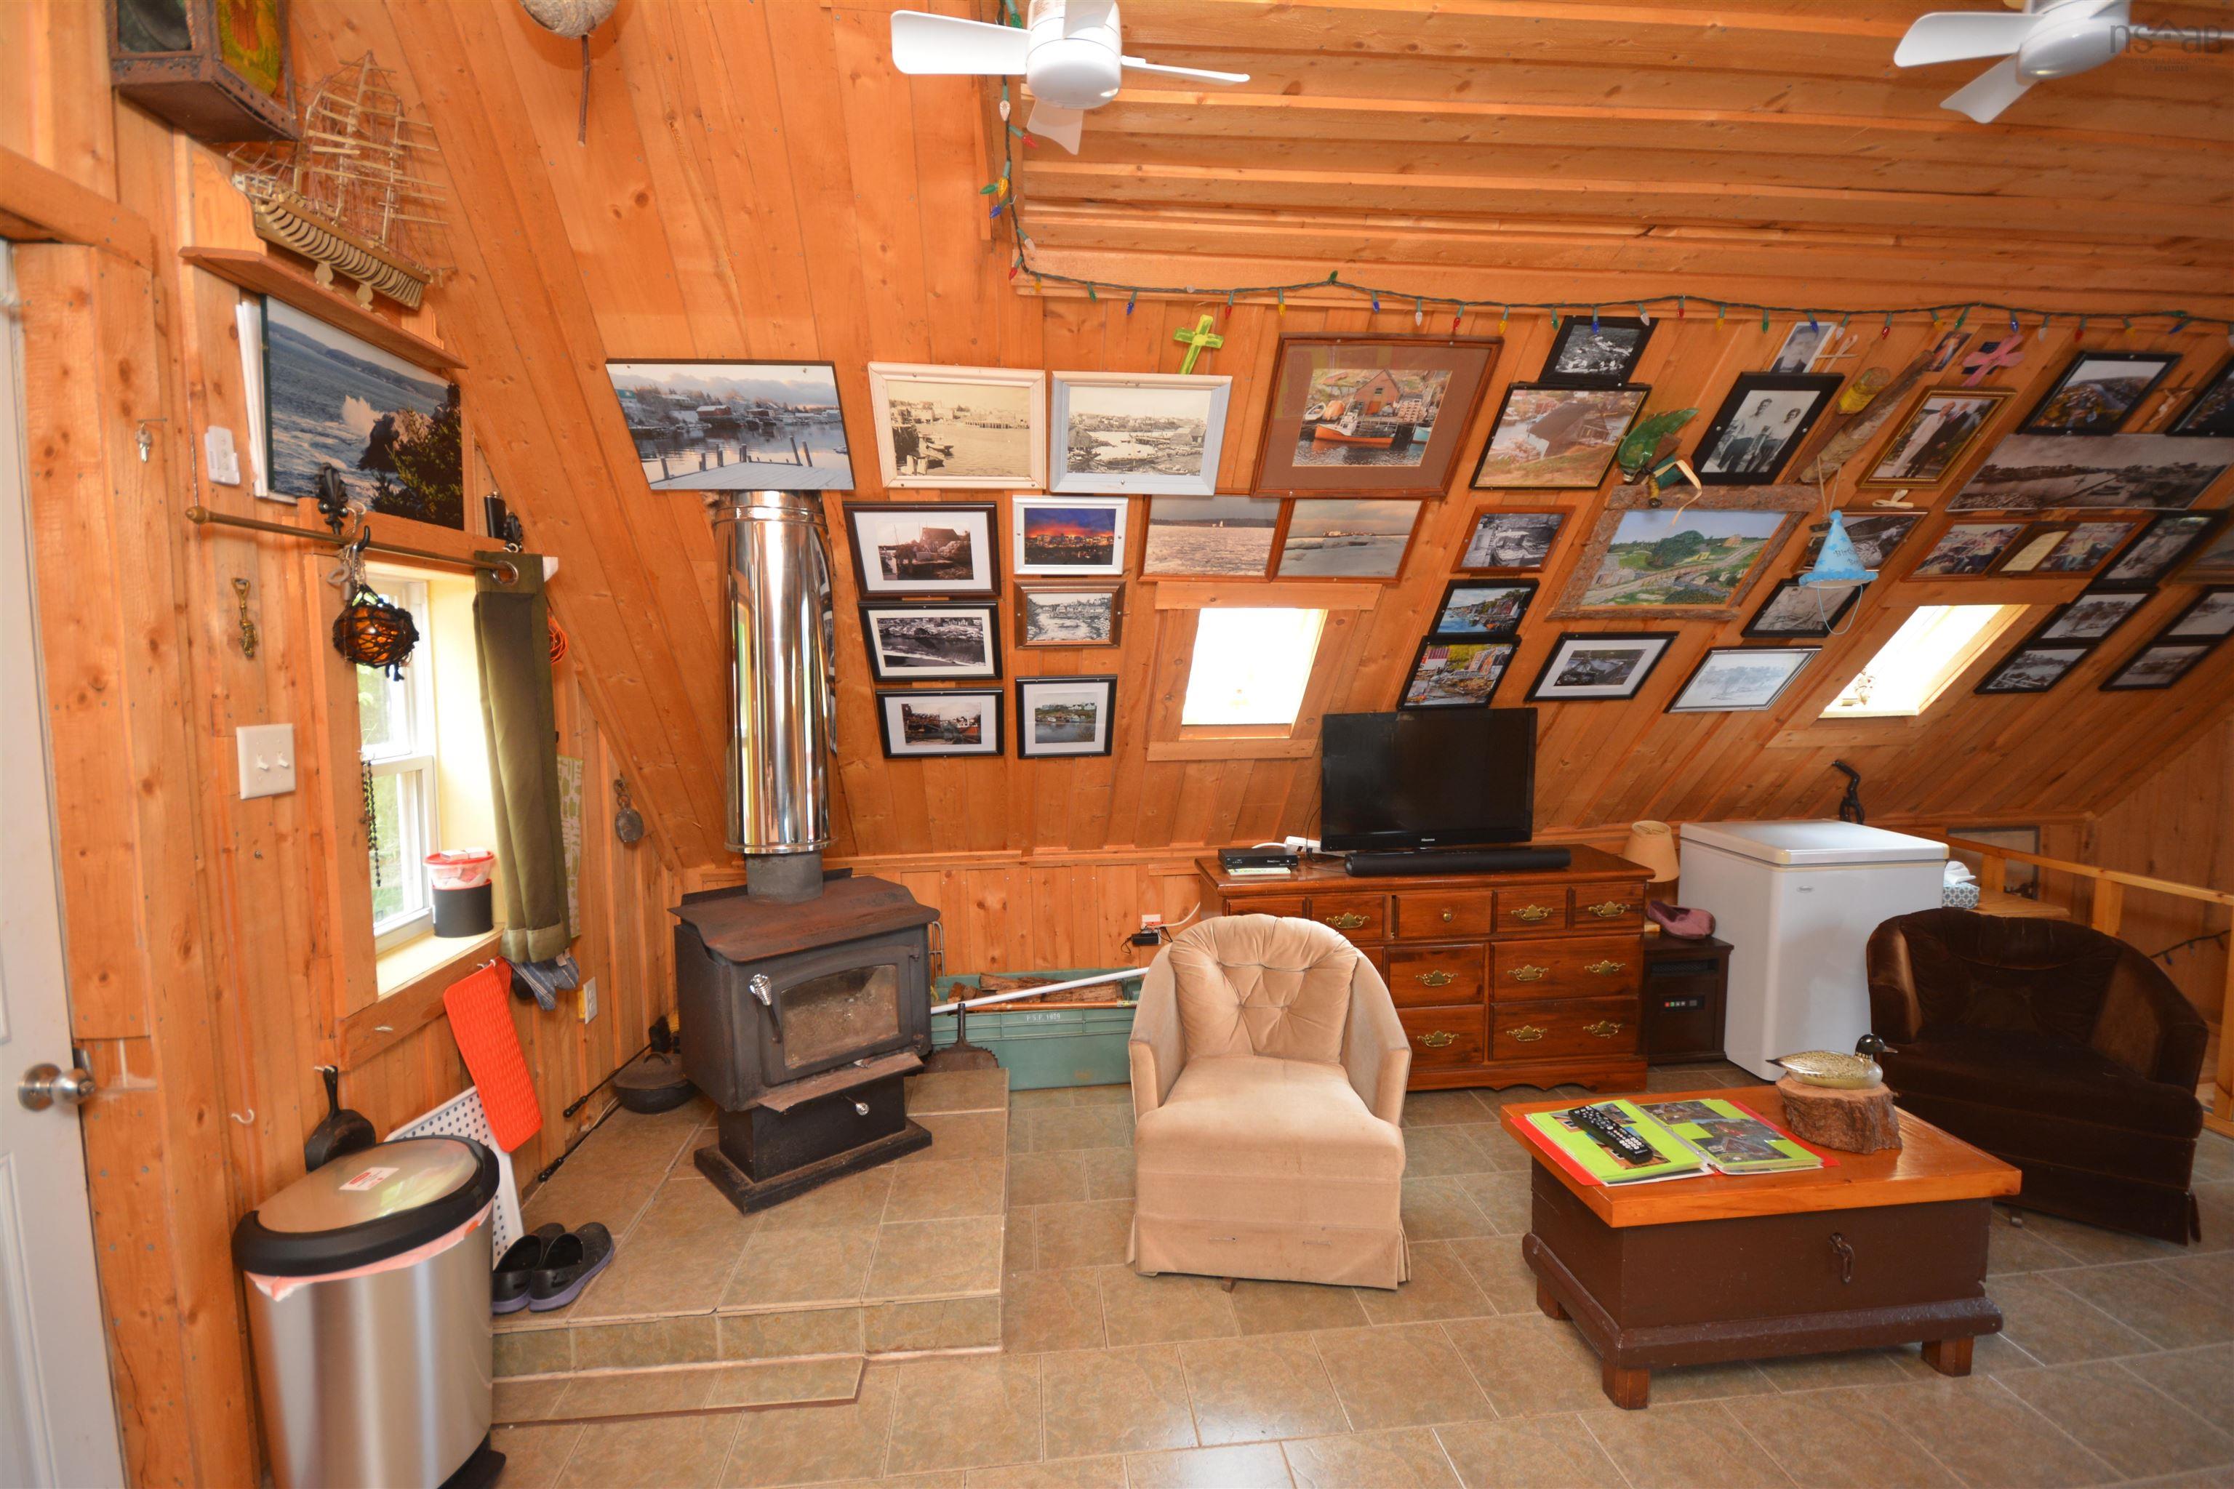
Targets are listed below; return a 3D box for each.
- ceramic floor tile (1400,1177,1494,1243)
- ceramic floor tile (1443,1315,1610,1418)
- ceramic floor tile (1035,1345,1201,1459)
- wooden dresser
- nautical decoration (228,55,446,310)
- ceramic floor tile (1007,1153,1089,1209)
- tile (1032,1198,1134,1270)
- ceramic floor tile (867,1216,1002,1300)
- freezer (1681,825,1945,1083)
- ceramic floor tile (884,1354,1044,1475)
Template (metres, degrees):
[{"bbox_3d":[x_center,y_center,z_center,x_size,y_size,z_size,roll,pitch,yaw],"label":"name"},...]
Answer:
[{"bbox_3d":[0.835,1.272,2.697,0.300,0.010,0.300,-1,5,-5],"label":"ceramic floor tile"},{"bbox_3d":[0.911,1.352,2.167,0.301,0.010,0.301,-1,4,-6],"label":"ceramic floor tile"},{"bbox_3d":[-0.002,1.334,2.020,0.300,0.010,0.300,-1,5,-5],"label":"ceramic floor tile"},{"bbox_3d":[1.089,0.815,3.636,1.529,0.760,0.500,-1,5,-2],"label":"wooden dresser"},{"bbox_3d":[-1.394,-1.041,1.823,0.168,0.485,0.629,-1,5,-5],"label":"nautical decoration"},{"bbox_3d":[-0.249,1.273,2.900,0.267,0.010,0.300,-1,5,-5],"label":"ceramic floor tile"},{"bbox_3d":[-0.060,1.292,2.615,0.300,0.010,0.300,-1,5,-5],"label":"tile"},{"bbox_3d":[-0.418,1.202,2.329,0.301,0.010,0.301,-1,4,-6],"label":"ceramic floor tile"},{"bbox_3d":[2.658,0.774,3.875,0.663,0.845,0.596,-1,4,-6],"label":"freezer"},{"bbox_3d":[-0.306,1.374,2.039,0.301,0.010,0.301,-1,4,-6],"label":"ceramic floor tile"}]

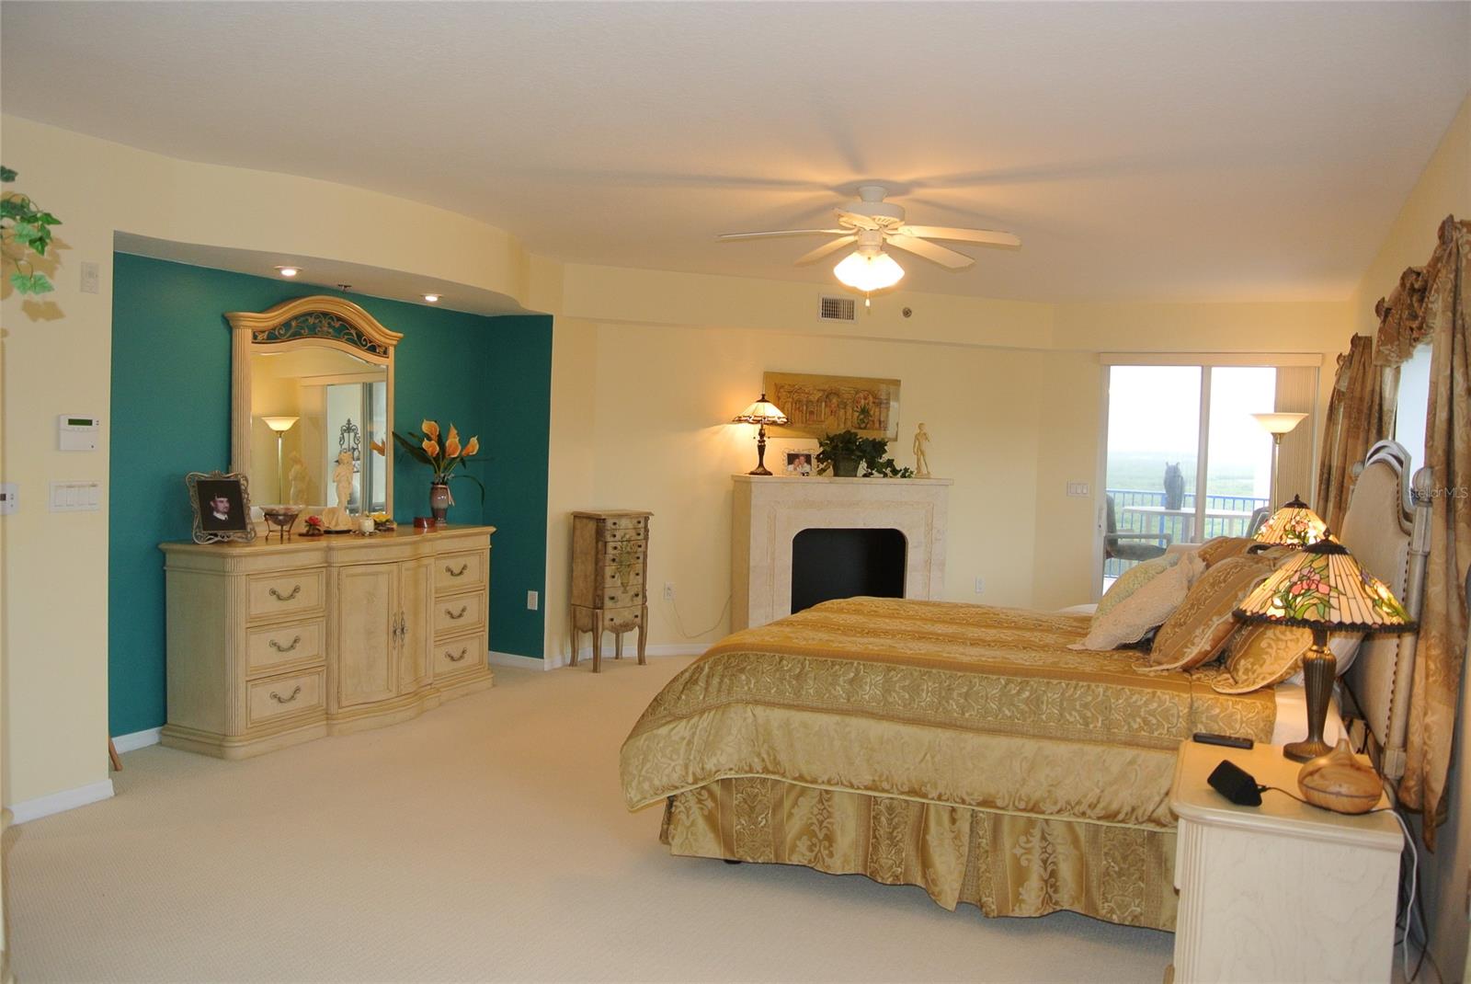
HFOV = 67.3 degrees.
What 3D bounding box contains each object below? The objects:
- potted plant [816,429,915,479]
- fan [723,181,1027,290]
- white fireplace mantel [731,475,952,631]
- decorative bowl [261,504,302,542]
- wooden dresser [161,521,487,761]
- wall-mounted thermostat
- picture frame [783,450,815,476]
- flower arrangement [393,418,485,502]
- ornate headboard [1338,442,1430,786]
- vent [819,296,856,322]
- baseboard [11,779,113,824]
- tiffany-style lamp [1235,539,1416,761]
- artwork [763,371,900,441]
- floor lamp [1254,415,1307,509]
[{"bbox_3d":[0.935,-0.268,7.915,0.640,0.340,0.330,1,3,-19],"label":"potted plant"},{"bbox_3d":[0.573,-1.064,4.665,1.269,0.425,1.269,2,3,0],"label":"fan"},{"bbox_3d":[0.740,0.517,7.695,1.511,1.244,0.378,1,3,-21],"label":"white fireplace mantel"},{"bbox_3d":[-2.194,0.156,5.325,0.210,0.185,0.210,2,3,0],"label":"decorative bowl"},{"bbox_3d":[-1.956,0.686,5.703,0.573,0.942,1.800,3,3,28],"label":"wooden dresser"},{"bbox_3d":[-2.490,-0.223,4.189,0.030,0.133,0.165,3,3,25],"label":"wall-mounted thermostat"},{"bbox_3d":[0.447,-0.202,7.746,0.240,0.190,0.050,1,3,-19],"label":"picture frame"},{"bbox_3d":[-1.712,-0.182,6.371,0.380,0.478,0.460,3,3,28],"label":"flower arrangement"},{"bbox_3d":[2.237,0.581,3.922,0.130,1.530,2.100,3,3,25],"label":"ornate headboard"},{"bbox_3d":[0.711,-1.269,7.670,0.295,0.185,0.030,1,3,-19],"label":"vent"},{"bbox_3d":[-2.574,1.180,4.214,0.018,0.068,0.405,3,3,27],"label":"baseboard"},{"bbox_3d":[1.605,0.421,3.031,0.491,0.589,0.491,3,3,20],"label":"tiffany-style lamp"},{"bbox_3d":[0.692,-0.591,7.792,1.067,0.454,0.035,1,3,-21],"label":"artwork"},{"bbox_3d":[3.354,0.382,6.893,0.342,1.751,0.342,2,3,0],"label":"floor lamp"}]

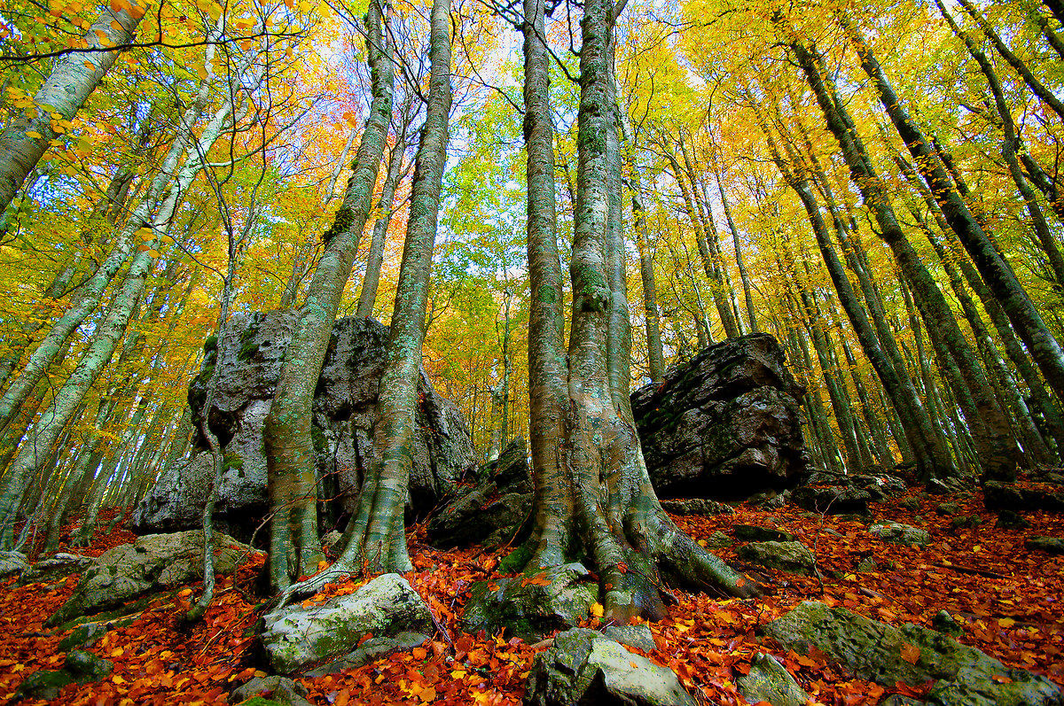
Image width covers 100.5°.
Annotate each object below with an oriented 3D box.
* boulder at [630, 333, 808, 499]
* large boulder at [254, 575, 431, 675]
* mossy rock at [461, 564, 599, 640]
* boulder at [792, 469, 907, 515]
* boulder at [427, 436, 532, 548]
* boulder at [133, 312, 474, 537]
[{"bbox_3d":[2.496,1.029,6.511,2.376,2.378,2.000,-7,-27,13],"label":"boulder"},{"bbox_3d":[-0.959,1.391,2.349,0.819,0.402,0.400,9,-28,-18],"label":"large boulder"},{"bbox_3d":[-0.022,1.422,2.578,0.772,0.367,0.500,0,-27,0],"label":"mossy rock"},{"bbox_3d":[3.567,1.617,5.044,1.051,0.445,0.900,-14,-30,27],"label":"boulder"},{"bbox_3d":[-0.466,1.390,4.384,1.011,1.018,1.100,0,-27,0],"label":"boulder"},{"bbox_3d":[-2.411,0.952,5.428,3.247,2.497,2.300,3,-27,-5],"label":"boulder"}]

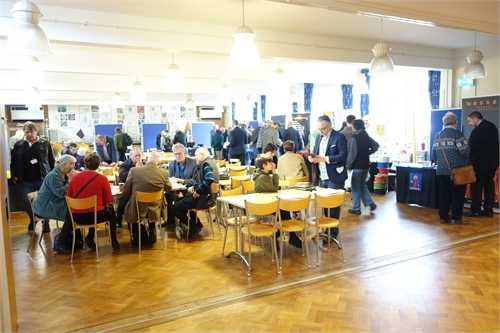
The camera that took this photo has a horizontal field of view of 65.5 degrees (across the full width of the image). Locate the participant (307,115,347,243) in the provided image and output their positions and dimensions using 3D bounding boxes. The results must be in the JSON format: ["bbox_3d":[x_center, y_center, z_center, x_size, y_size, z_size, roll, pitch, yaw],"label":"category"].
[{"bbox_3d":[1.074,0.170,5.323,0.430,1.740,0.510,-6,7,-38],"label":"participant"}]

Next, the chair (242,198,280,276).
[{"bbox_3d":[0.128,0.743,4.401,0.410,0.820,0.490,-2,6,-9],"label":"chair"}]

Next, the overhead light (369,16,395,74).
[{"bbox_3d":[1.860,-1.705,5.483,0.345,0.795,0.345,-1,6,0],"label":"overhead light"}]

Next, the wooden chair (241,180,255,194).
[{"bbox_3d":[0.140,0.625,5.470,0.400,0.790,0.460,-3,6,-19],"label":"wooden chair"}]

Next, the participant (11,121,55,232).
[{"bbox_3d":[-3.440,0.151,6.220,0.560,1.740,0.400,-3,6,-19],"label":"participant"}]

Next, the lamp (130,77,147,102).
[{"bbox_3d":[-3.170,-2.173,11.000,0.410,0.720,0.410,-4,7,-26],"label":"lamp"}]

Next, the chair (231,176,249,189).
[{"bbox_3d":[-0.095,0.569,6.302,0.410,0.790,0.490,0,6,12],"label":"chair"}]

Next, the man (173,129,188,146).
[{"bbox_3d":[-2.825,-0.700,15.879,0.520,1.657,0.420,-4,6,-23],"label":"man"}]

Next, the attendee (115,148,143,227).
[{"bbox_3d":[-1.995,0.342,6.600,0.550,1.290,0.780,-4,6,-25],"label":"attendee"}]

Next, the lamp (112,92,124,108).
[{"bbox_3d":[-5.114,-2.549,15.058,0.420,0.570,0.420,-1,6,0],"label":"lamp"}]

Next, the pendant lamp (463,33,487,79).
[{"bbox_3d":[3.791,-1.860,6.499,0.345,0.785,0.345,-1,6,0],"label":"pendant lamp"}]

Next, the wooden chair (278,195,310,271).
[{"bbox_3d":[0.483,0.721,4.540,0.410,0.820,0.490,-2,5,-6],"label":"wooden chair"}]

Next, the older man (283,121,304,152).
[{"bbox_3d":[1.249,-0.401,11.184,0.530,1.756,0.360,-2,6,-9],"label":"older man"}]

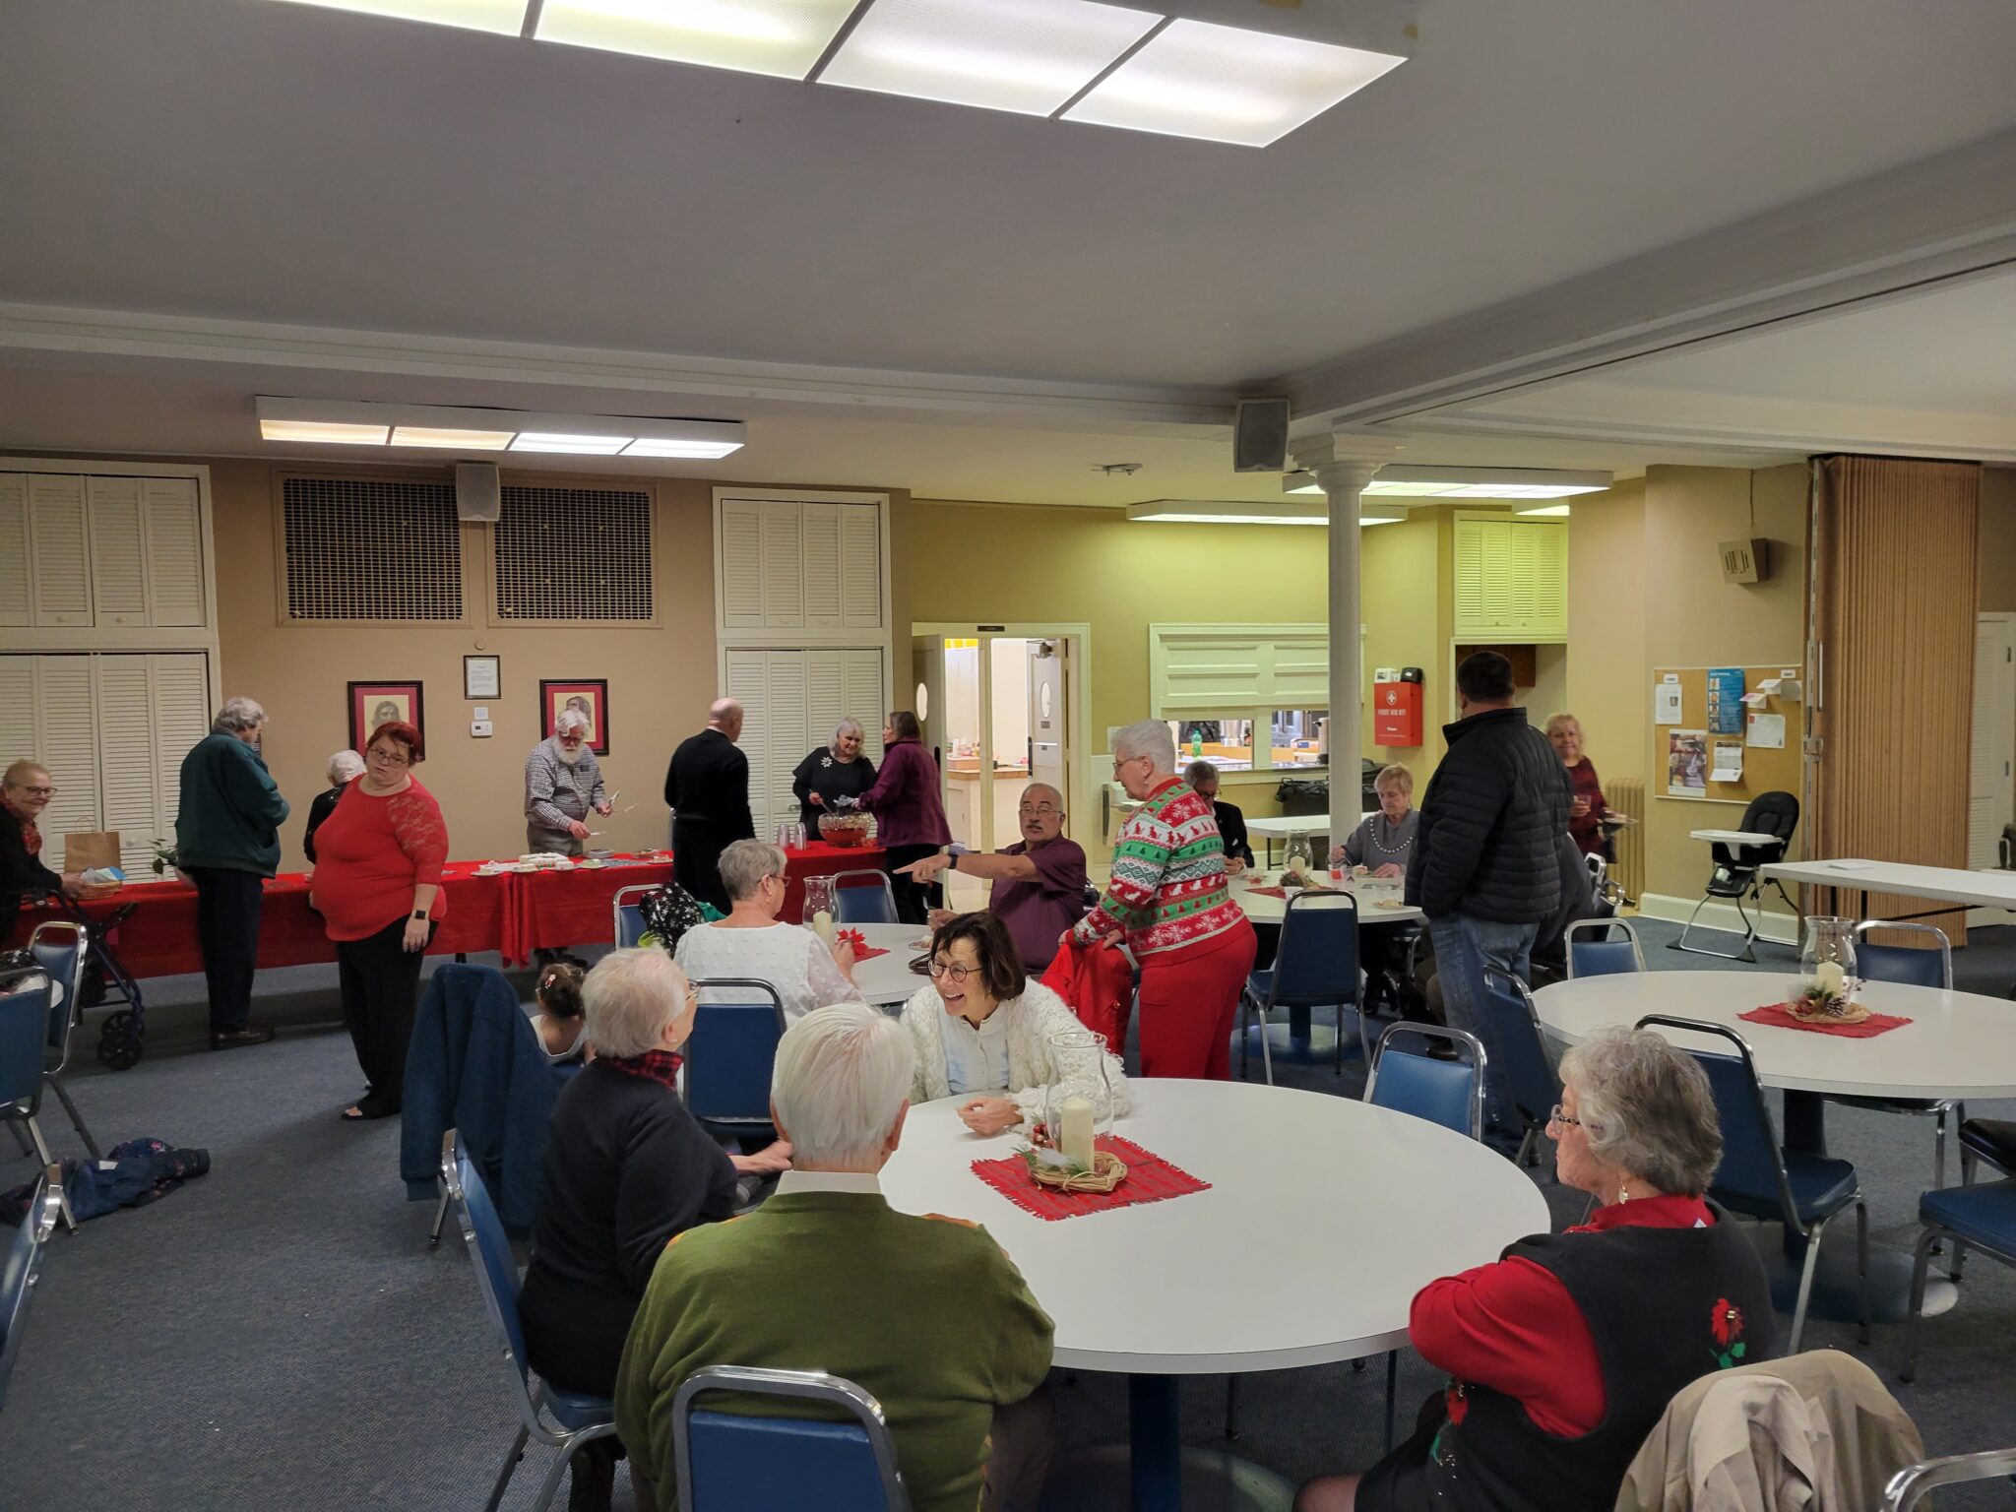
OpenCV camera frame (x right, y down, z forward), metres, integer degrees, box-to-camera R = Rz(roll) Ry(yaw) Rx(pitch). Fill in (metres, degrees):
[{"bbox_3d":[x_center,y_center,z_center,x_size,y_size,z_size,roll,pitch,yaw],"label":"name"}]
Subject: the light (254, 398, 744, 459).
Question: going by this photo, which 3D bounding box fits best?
[{"bbox_3d":[-2.716,-1.765,8.255,2.440,0.125,0.610,-2,3,-23],"label":"light"}]

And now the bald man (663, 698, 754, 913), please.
[{"bbox_3d":[-1.587,0.529,8.009,0.520,1.670,0.340,1,3,22],"label":"bald man"}]

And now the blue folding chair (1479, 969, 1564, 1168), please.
[{"bbox_3d":[1.692,1.059,4.481,0.560,0.890,0.450,-1,3,-10],"label":"blue folding chair"}]

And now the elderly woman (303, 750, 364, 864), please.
[{"bbox_3d":[-3.309,0.670,7.517,0.450,1.450,0.360,-2,3,-30],"label":"elderly woman"}]

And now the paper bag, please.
[{"bbox_3d":[-4.494,0.527,7.454,0.235,0.290,0.130,-2,3,-26],"label":"paper bag"}]

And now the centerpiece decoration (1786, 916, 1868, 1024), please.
[{"bbox_3d":[2.421,0.620,4.468,0.215,0.272,0.205,-2,3,-23],"label":"centerpiece decoration"}]

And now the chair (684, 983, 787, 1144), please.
[{"bbox_3d":[-0.780,1.072,4.600,0.430,0.870,0.520,0,3,2],"label":"chair"}]

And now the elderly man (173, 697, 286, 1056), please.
[{"bbox_3d":[-3.814,0.559,7.456,0.530,1.710,0.450,2,4,41],"label":"elderly man"}]

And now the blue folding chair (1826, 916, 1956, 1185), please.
[{"bbox_3d":[2.842,1.025,4.891,0.450,0.890,0.560,2,4,39],"label":"blue folding chair"}]

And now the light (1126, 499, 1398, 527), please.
[{"bbox_3d":[2.212,-2.055,12.813,2.360,0.125,0.590,-2,3,-23],"label":"light"}]

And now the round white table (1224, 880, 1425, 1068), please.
[{"bbox_3d":[1.414,1.005,7.155,1.520,0.745,1.520,-1,3,0],"label":"round white table"}]

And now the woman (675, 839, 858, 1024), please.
[{"bbox_3d":[-0.776,0.886,4.789,0.530,1.260,0.750,0,3,13],"label":"woman"}]

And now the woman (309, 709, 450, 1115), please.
[{"bbox_3d":[-2.638,0.660,6.290,0.510,1.600,0.380,0,3,10],"label":"woman"}]

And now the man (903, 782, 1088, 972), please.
[{"bbox_3d":[-0.061,0.786,5.988,0.780,1.320,0.560,-3,4,-38],"label":"man"}]

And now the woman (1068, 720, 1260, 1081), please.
[{"bbox_3d":[0.505,0.682,4.863,0.550,1.600,0.500,0,3,16],"label":"woman"}]

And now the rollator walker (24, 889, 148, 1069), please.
[{"bbox_3d":[-4.324,1.026,7.009,0.620,0.830,0.580,-2,3,-28],"label":"rollator walker"}]

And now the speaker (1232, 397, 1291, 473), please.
[{"bbox_3d":[1.306,-1.655,7.800,0.265,0.380,0.210,-1,12,-17],"label":"speaker"}]

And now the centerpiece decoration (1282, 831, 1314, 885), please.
[{"bbox_3d":[1.394,0.507,7.264,0.135,0.260,0.135,-1,3,0],"label":"centerpiece decoration"}]

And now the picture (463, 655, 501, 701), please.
[{"bbox_3d":[-3.511,-0.527,10.124,0.245,0.305,0.025,-2,3,-23],"label":"picture"}]

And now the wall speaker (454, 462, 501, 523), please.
[{"bbox_3d":[-3.420,-1.698,9.773,0.270,0.380,0.230,-2,11,-20],"label":"wall speaker"}]

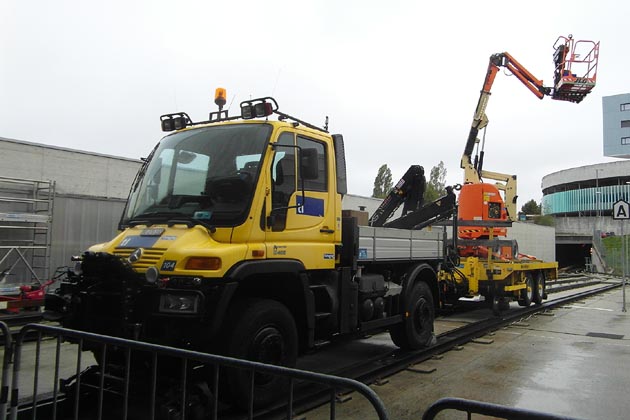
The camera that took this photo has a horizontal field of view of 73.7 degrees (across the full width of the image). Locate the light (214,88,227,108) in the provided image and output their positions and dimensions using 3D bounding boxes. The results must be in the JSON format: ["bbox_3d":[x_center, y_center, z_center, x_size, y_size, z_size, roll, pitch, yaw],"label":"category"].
[{"bbox_3d":[-1.143,-1.349,5.080,0.140,0.235,0.140,1,-5,0],"label":"light"}]

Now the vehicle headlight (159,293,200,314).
[{"bbox_3d":[-1.236,0.853,3.830,0.350,0.170,0.120,-1,-5,24],"label":"vehicle headlight"}]

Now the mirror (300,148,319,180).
[{"bbox_3d":[-0.056,-0.464,4.280,0.165,0.310,0.080,-2,-5,27],"label":"mirror"}]

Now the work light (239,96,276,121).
[{"bbox_3d":[-0.633,-1.148,4.750,0.390,0.180,0.170,-2,-6,34],"label":"work light"}]

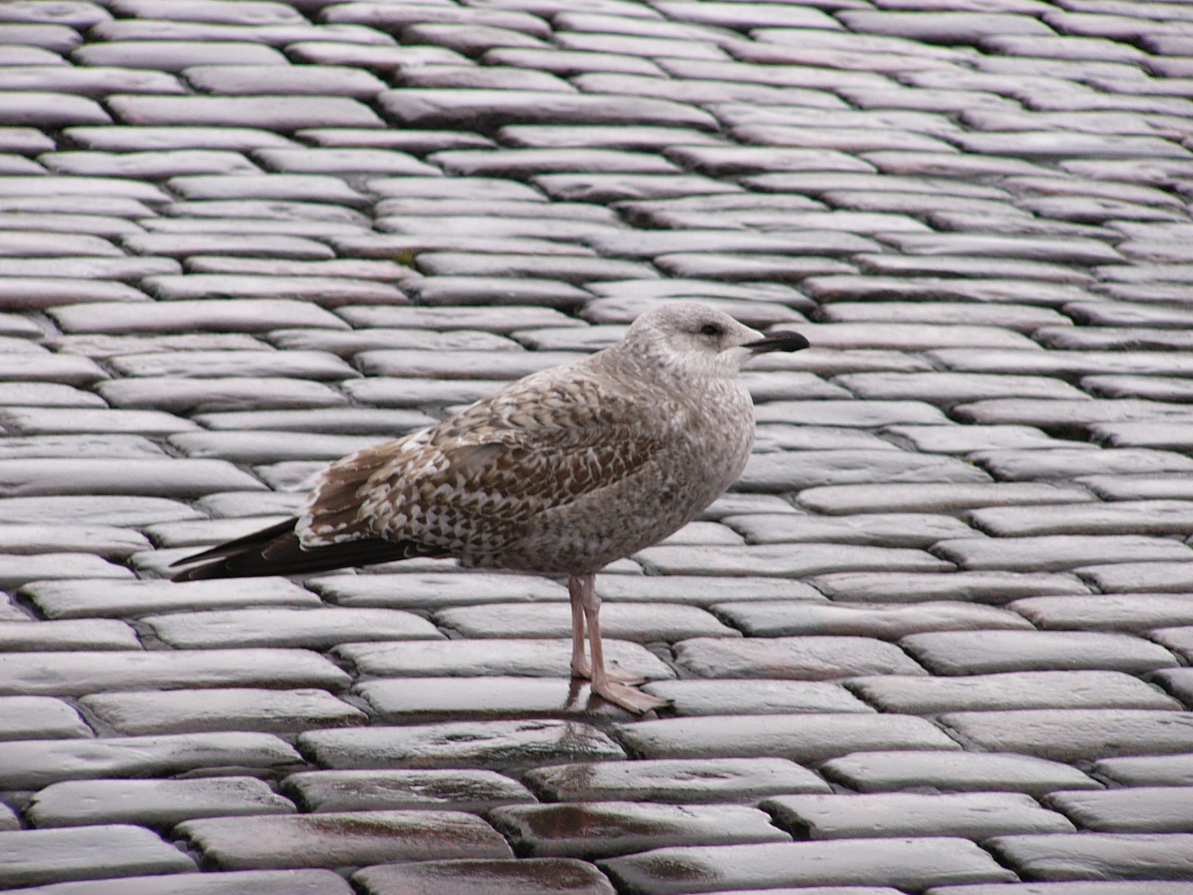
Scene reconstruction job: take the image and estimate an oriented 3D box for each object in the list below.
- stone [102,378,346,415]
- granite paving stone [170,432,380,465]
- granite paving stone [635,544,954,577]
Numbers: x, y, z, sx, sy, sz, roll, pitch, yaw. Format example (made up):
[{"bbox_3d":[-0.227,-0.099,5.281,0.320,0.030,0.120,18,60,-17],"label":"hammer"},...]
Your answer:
[{"bbox_3d":[-0.344,0.000,8.586,0.202,0.100,0.133,0,12,-13],"label":"stone"},{"bbox_3d":[-0.274,0.048,8.370,0.203,0.100,0.118,0,12,-13],"label":"granite paving stone"},{"bbox_3d":[0.167,0.144,7.995,0.256,0.100,0.111,0,12,-13],"label":"granite paving stone"}]

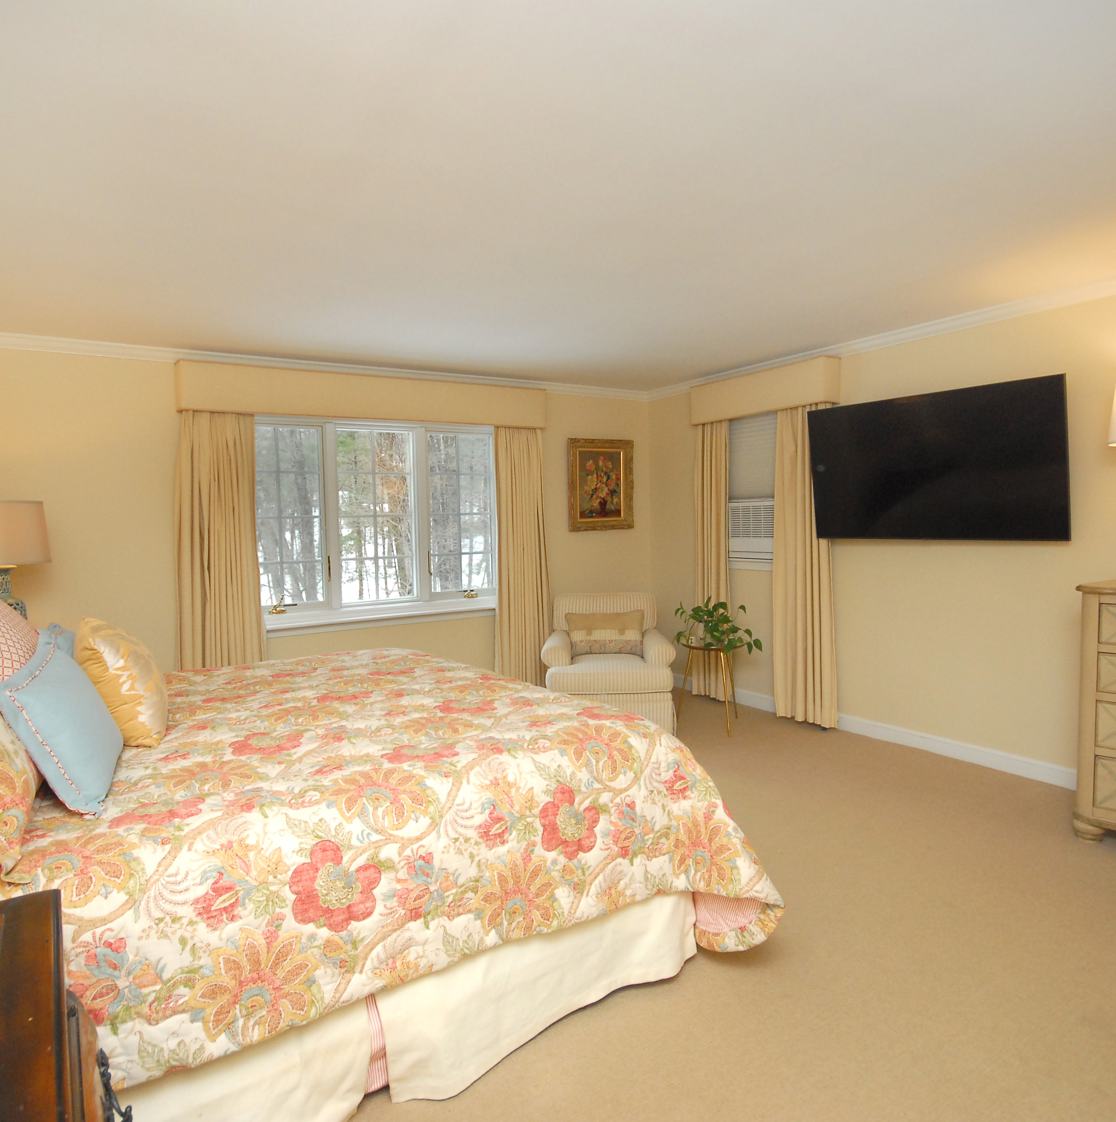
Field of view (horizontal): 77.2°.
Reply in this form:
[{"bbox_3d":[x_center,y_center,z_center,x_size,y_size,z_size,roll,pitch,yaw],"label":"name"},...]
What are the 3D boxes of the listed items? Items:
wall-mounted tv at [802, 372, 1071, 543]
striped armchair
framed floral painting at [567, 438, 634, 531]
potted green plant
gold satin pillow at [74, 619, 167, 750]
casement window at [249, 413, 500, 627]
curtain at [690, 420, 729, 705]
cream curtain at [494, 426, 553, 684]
[{"bbox_3d":[2.042,-0.516,3.896,0.055,0.802,1.394,-12,9,-33],"label":"wall-mounted tv"},{"bbox_3d":[0.342,0.679,4.870,0.890,0.860,0.840,-1,4,2],"label":"striped armchair"},{"bbox_3d":[0.353,-0.609,5.605,0.629,0.739,0.050,-3,4,-30],"label":"framed floral painting"},{"bbox_3d":[1.065,0.432,4.660,0.580,0.370,0.480,-1,4,0],"label":"potted green plant"},{"bbox_3d":[-1.376,0.371,2.204,0.170,0.430,0.430,-30,14,-21],"label":"gold satin pillow"},{"bbox_3d":[-1.179,-0.291,4.775,1.682,1.367,0.120,-3,4,-30],"label":"casement window"},{"bbox_3d":[1.153,-0.029,5.271,0.130,2.166,0.386,-4,4,-34],"label":"curtain"},{"bbox_3d":[-0.266,0.025,5.201,0.468,2.133,0.130,-3,4,-30],"label":"cream curtain"}]

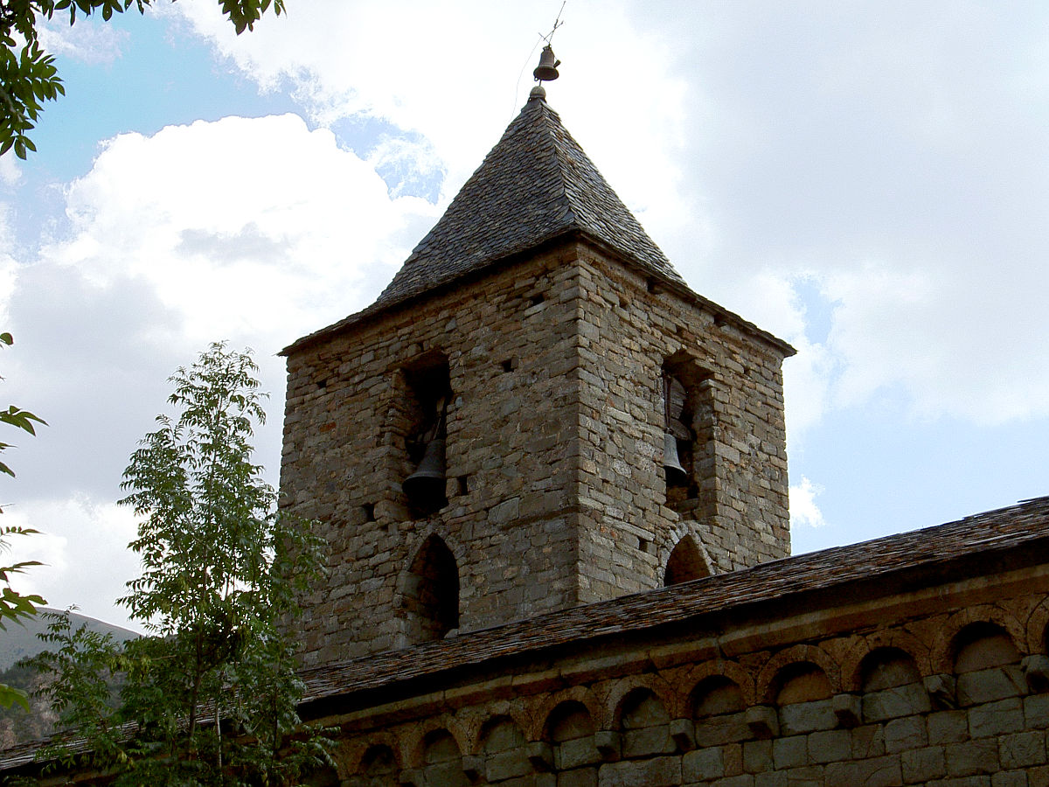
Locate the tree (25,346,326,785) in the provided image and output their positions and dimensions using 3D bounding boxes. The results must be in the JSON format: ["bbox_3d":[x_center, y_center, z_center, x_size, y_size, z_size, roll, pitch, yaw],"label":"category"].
[{"bbox_3d":[-2.841,3.193,14.414,2.664,7.889,2.664,5,-23,-10],"label":"tree"}]

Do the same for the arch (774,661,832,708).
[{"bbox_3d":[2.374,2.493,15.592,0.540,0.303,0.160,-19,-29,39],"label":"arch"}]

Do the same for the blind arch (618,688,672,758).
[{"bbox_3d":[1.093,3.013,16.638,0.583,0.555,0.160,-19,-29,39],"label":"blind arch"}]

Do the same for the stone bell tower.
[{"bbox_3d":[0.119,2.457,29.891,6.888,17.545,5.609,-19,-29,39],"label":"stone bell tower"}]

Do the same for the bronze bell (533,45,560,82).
[{"bbox_3d":[0.410,-6.065,33.417,0.466,0.610,0.466,5,-22,2],"label":"bronze bell"}]

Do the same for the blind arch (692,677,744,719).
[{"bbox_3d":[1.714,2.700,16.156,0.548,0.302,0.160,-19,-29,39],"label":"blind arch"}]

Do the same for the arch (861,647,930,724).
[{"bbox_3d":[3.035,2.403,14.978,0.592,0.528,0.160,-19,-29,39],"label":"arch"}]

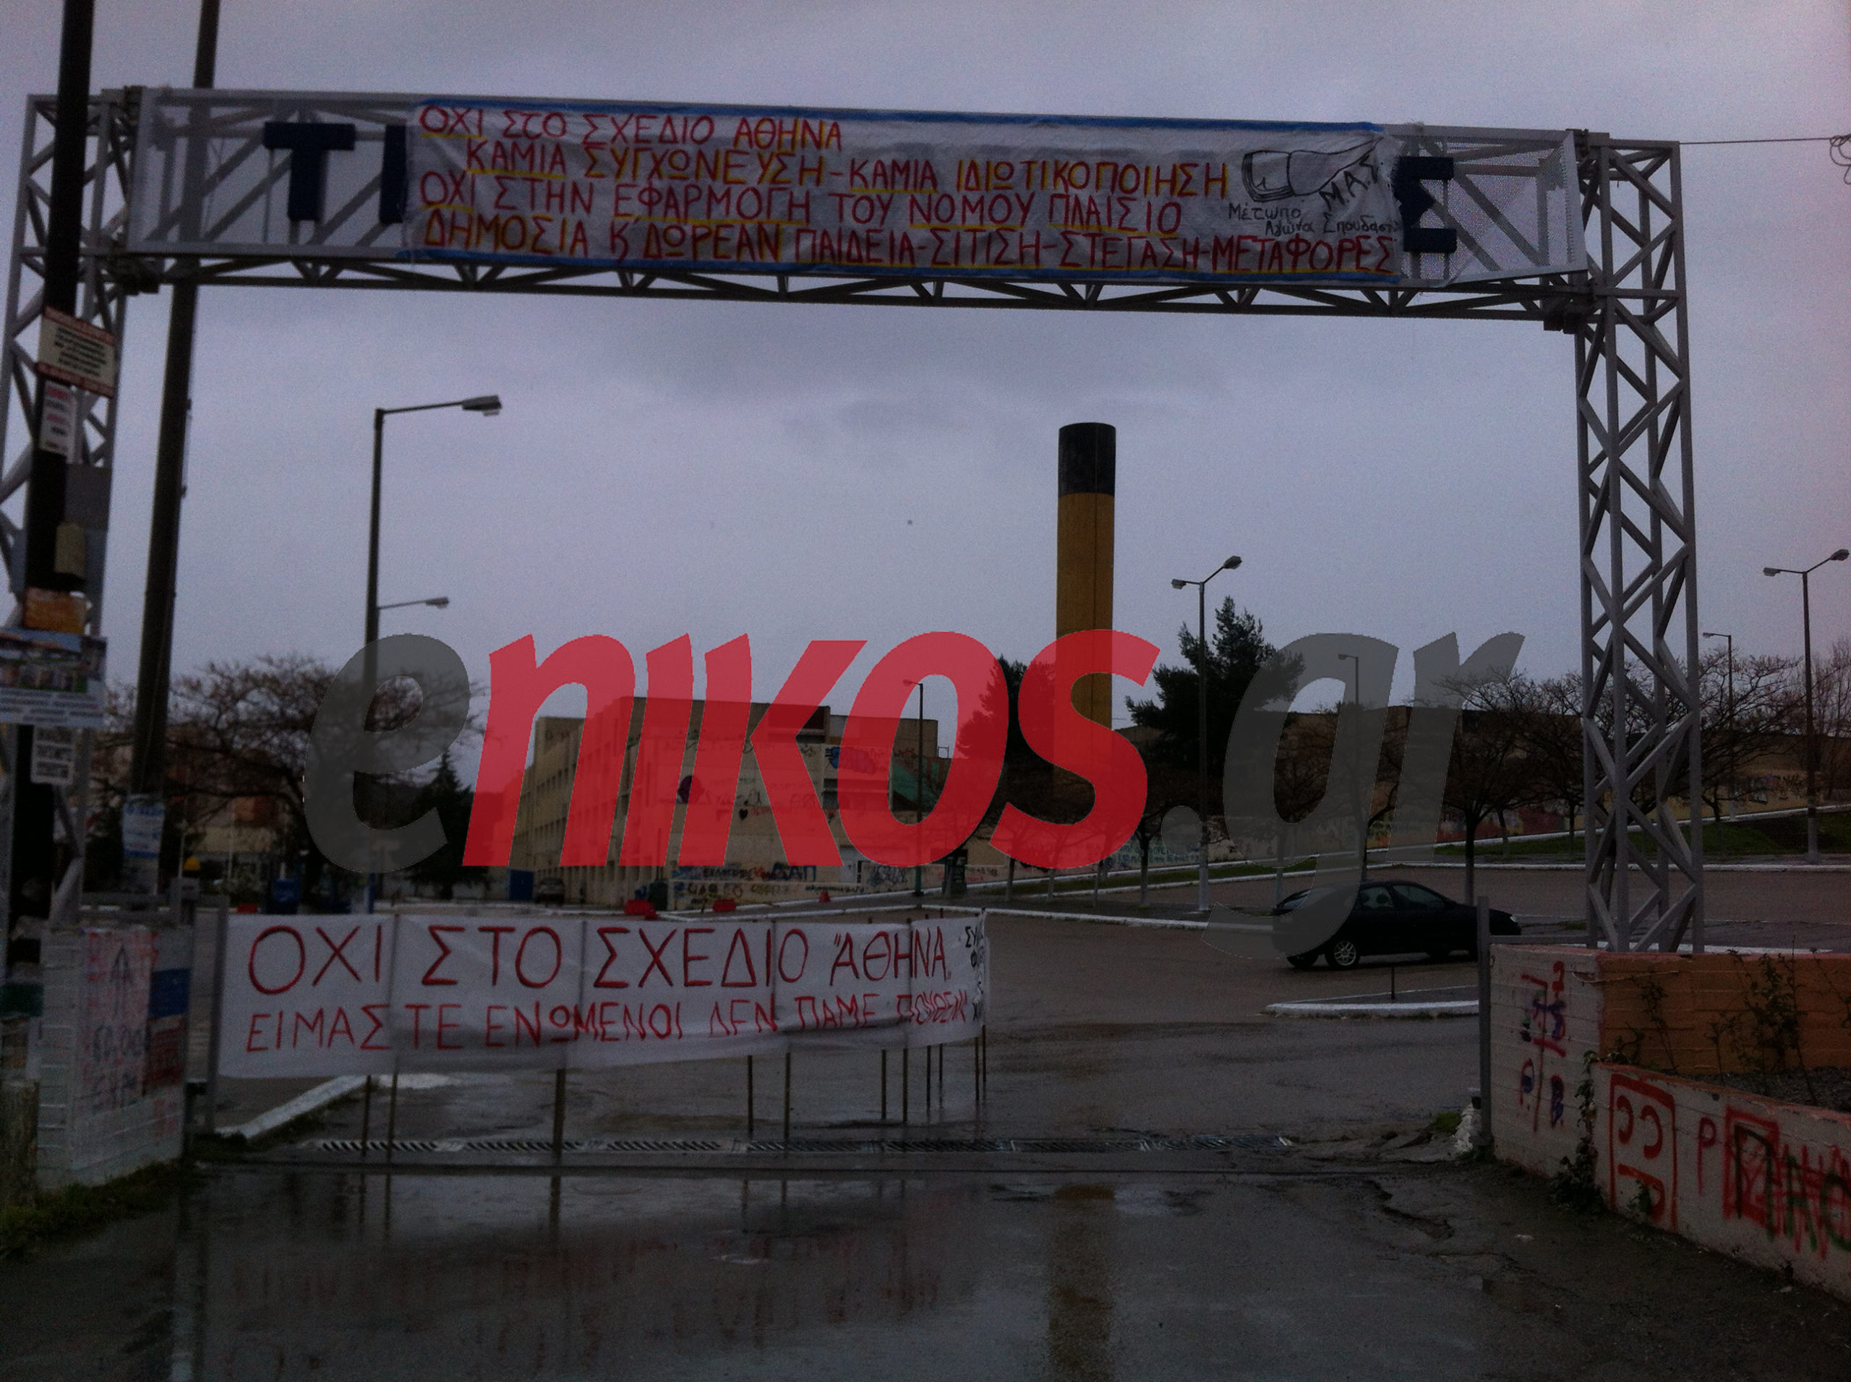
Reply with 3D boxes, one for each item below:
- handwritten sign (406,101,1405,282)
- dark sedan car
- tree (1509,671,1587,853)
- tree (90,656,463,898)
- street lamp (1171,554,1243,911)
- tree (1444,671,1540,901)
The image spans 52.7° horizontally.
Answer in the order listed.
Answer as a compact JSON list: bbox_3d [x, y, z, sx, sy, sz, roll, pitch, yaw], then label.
[{"bbox_3d":[-0.146,-3.652,13.702,7.280,1.253,0.080,1,-7,-1],"label":"handwritten sign"},{"bbox_3d":[7.980,3.960,31.800,4.250,1.420,1.710,-1,-6,-12],"label":"dark sedan car"},{"bbox_3d":[20.887,2.337,61.000,4.000,5.700,4.000,1,-6,0],"label":"tree"},{"bbox_3d":[-13.129,1.838,38.000,7.700,5.200,6.800,1,-6,0],"label":"tree"},{"bbox_3d":[7.240,1.200,48.490,0.350,8.950,4.100,3,-7,-17],"label":"street lamp"},{"bbox_3d":[11.247,2.132,38.000,2.800,5.100,2.800,1,-6,0],"label":"tree"}]

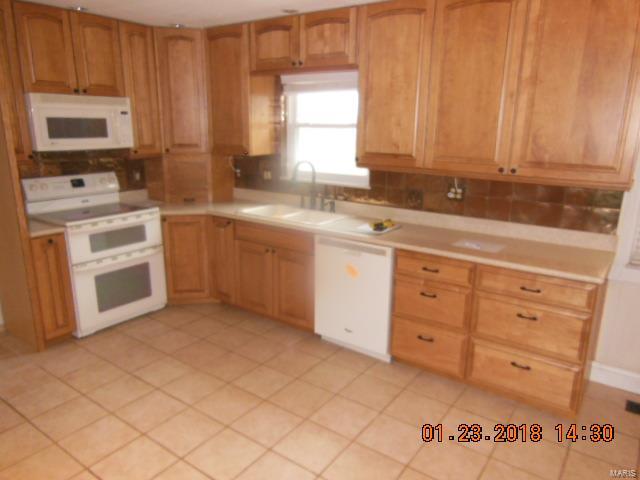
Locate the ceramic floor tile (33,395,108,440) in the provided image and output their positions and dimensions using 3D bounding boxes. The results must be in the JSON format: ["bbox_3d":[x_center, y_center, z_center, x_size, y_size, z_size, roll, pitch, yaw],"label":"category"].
[{"bbox_3d":[-1.416,1.010,2.629,0.307,0.010,0.307,11,17,34],"label":"ceramic floor tile"}]

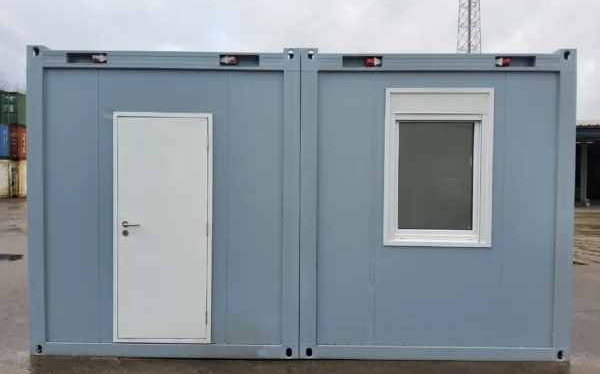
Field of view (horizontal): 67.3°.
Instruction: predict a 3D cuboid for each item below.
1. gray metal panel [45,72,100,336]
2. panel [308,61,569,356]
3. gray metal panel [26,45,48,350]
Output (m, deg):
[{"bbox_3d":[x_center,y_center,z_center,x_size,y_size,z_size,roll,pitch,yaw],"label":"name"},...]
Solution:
[{"bbox_3d":[-2.080,0.177,4.131,0.490,2.480,0.070,0,2,1],"label":"gray metal panel"},{"bbox_3d":[1.222,0.204,4.087,2.275,2.630,0.080,0,2,1],"label":"panel"},{"bbox_3d":[-2.362,0.137,4.128,0.155,2.775,0.130,0,2,1],"label":"gray metal panel"}]

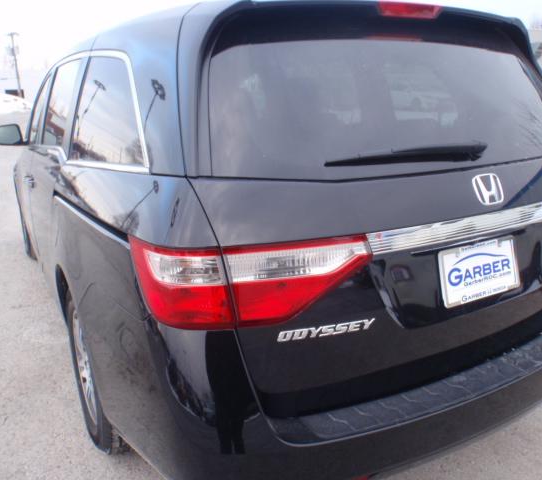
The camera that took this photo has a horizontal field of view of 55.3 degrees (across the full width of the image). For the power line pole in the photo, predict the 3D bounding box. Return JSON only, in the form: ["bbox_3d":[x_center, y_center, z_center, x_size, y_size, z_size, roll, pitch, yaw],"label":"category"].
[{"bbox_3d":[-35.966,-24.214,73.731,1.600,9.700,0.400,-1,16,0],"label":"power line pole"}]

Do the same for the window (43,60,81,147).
[{"bbox_3d":[-1.041,-0.657,2.543,0.050,0.420,0.940,9,9,-31],"label":"window"}]

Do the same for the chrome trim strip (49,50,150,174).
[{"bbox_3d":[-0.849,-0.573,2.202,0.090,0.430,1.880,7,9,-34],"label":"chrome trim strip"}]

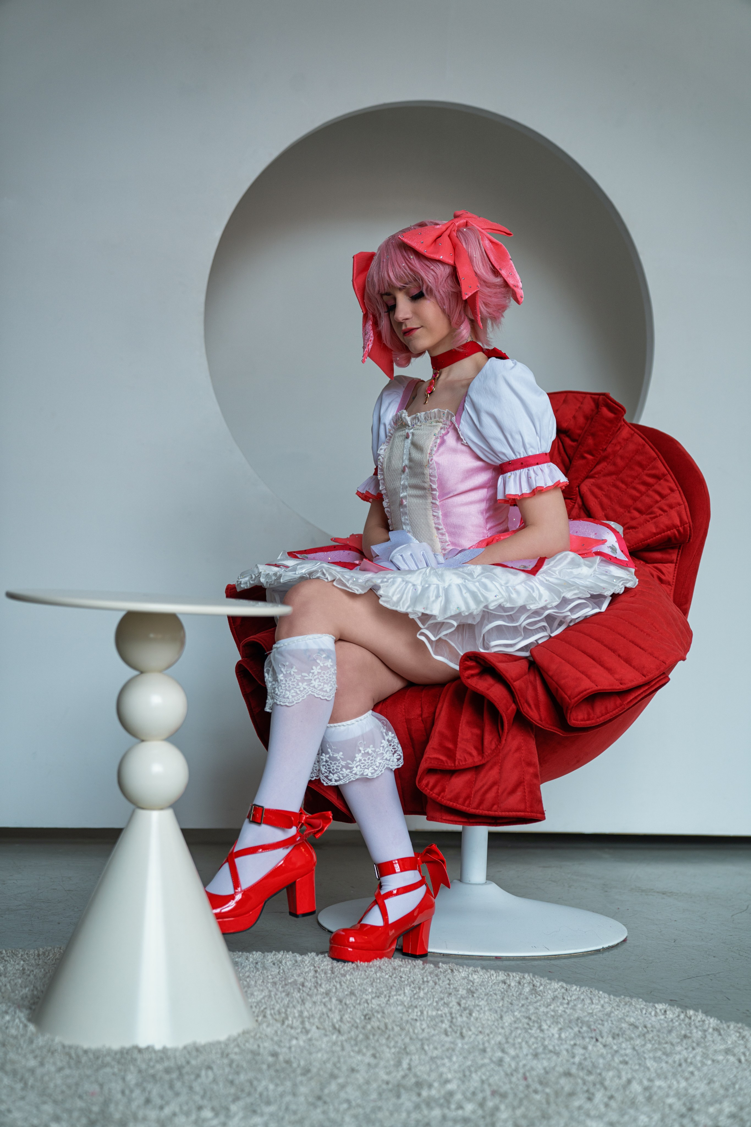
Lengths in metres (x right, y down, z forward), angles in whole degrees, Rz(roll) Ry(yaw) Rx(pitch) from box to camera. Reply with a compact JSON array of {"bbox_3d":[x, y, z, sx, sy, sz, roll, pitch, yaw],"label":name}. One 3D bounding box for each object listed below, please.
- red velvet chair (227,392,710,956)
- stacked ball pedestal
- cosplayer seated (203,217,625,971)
[{"bbox_3d":[0.192,0.197,3.253,1.050,1.100,0.950,1,-1,38],"label":"red velvet chair"},{"bbox_3d":[-0.350,0.388,2.436,0.351,0.629,0.351,2,-1,0],"label":"stacked ball pedestal"},{"bbox_3d":[0.111,0.025,3.137,0.900,1.433,0.640,3,-1,-42],"label":"cosplayer seated"}]

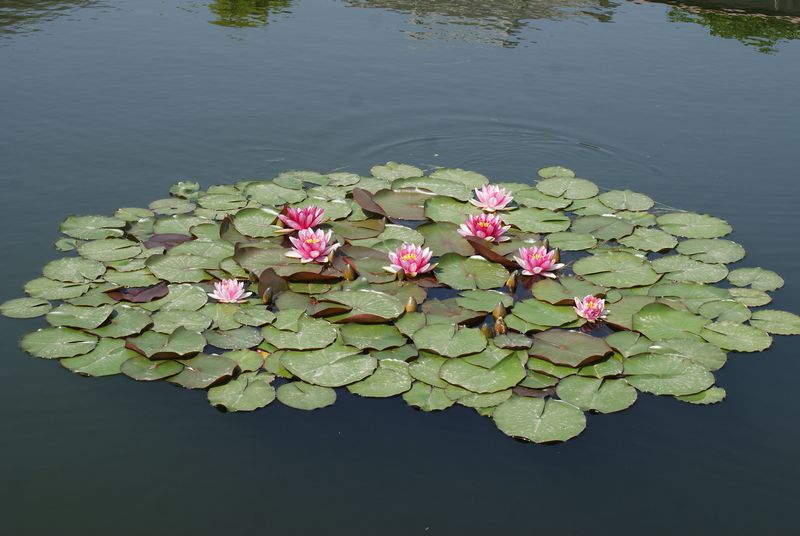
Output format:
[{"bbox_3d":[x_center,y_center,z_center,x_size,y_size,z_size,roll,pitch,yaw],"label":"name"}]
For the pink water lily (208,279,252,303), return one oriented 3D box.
[{"bbox_3d":[-0.432,0.057,4.254,0.112,0.056,0.112,0,23,0],"label":"pink water lily"}]

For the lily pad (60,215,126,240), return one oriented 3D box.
[{"bbox_3d":[-0.867,-0.115,4.723,0.187,0.020,0.187,0,23,0],"label":"lily pad"}]

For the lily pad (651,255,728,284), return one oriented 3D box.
[{"bbox_3d":[0.784,0.003,4.516,0.202,0.020,0.185,0,24,0],"label":"lily pad"}]

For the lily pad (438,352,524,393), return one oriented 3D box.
[{"bbox_3d":[0.184,0.232,3.681,0.190,0.032,0.203,0,23,0],"label":"lily pad"}]

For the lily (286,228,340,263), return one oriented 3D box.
[{"bbox_3d":[-0.233,-0.071,4.481,0.145,0.061,0.145,0,24,0],"label":"lily"}]

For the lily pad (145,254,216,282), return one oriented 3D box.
[{"bbox_3d":[-0.578,0.003,4.398,0.179,0.018,0.169,0,24,0],"label":"lily pad"}]

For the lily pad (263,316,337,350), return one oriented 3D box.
[{"bbox_3d":[-0.249,0.157,4.161,0.190,0.028,0.187,0,24,0],"label":"lily pad"}]

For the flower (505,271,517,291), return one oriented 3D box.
[{"bbox_3d":[0.287,0.034,4.323,0.027,0.056,0.027,16,22,-7],"label":"flower"}]

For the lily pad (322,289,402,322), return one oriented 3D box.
[{"bbox_3d":[-0.100,0.100,4.187,0.228,0.045,0.195,6,24,14],"label":"lily pad"}]

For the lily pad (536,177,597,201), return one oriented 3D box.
[{"bbox_3d":[0.482,-0.229,4.777,0.177,0.018,0.190,0,23,0],"label":"lily pad"}]

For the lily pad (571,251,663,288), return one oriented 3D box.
[{"bbox_3d":[0.553,0.005,4.226,0.228,0.025,0.228,0,23,0],"label":"lily pad"}]

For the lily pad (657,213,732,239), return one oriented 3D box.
[{"bbox_3d":[0.837,-0.120,4.736,0.216,0.020,0.197,0,23,0],"label":"lily pad"}]

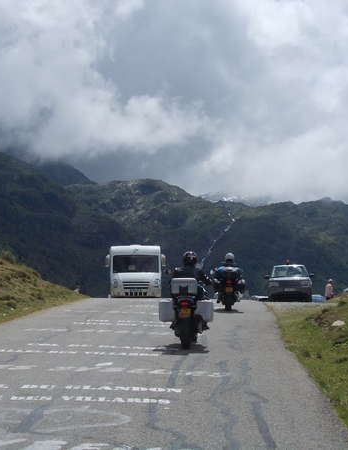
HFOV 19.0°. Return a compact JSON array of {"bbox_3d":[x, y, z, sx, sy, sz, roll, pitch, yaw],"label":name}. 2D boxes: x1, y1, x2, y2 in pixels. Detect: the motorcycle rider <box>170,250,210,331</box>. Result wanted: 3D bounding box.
[{"bbox_3d":[0.310,1.280,19.750,0.750,1.530,0.850,0,-3,3],"label":"motorcycle rider"}]

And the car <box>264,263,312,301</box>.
[{"bbox_3d":[5.220,2.720,46.900,2.000,1.800,4.650,0,-3,6],"label":"car"}]

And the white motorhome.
[{"bbox_3d":[-1.830,2.420,50.400,2.400,2.800,6.600,0,-3,-1],"label":"white motorhome"}]

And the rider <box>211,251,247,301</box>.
[{"bbox_3d":[1.690,1.610,32.000,0.850,1.520,0.850,0,-3,3],"label":"rider"}]

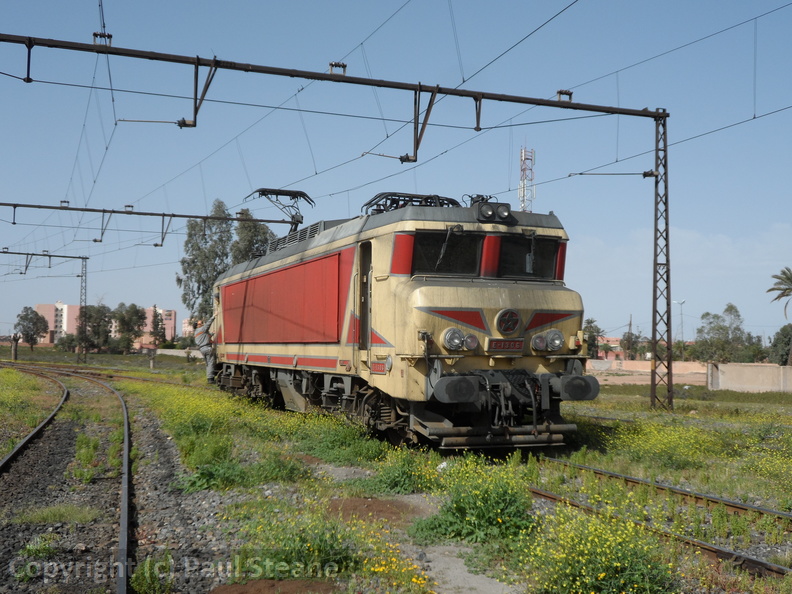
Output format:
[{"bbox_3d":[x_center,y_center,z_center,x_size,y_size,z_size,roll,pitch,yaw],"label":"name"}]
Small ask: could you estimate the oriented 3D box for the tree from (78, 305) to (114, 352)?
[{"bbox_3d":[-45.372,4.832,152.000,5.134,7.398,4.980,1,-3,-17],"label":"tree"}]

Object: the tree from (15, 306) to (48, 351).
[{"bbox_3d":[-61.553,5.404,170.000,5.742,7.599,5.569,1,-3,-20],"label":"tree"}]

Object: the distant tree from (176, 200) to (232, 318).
[{"bbox_3d":[-21.305,-2.114,112.000,6.230,17.689,6.043,1,-3,-11],"label":"distant tree"}]

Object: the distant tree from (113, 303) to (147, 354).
[{"bbox_3d":[-40.238,4.756,152.000,5.134,7.851,4.980,1,-3,-15],"label":"distant tree"}]

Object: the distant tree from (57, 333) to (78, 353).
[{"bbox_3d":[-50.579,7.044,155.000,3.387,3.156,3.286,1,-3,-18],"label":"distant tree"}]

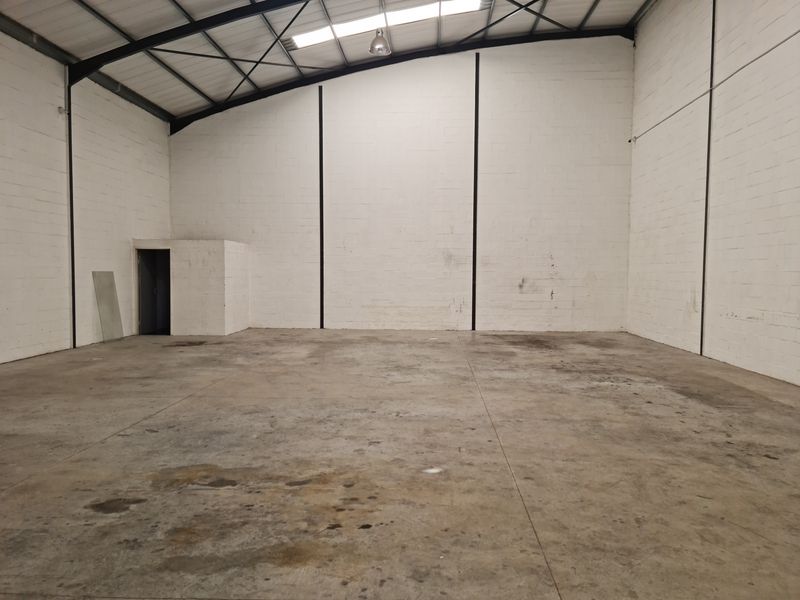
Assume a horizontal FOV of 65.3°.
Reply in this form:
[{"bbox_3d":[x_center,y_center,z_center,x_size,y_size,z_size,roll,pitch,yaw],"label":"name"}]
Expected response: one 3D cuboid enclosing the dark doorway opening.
[{"bbox_3d":[-5.776,-0.184,14.786,0.790,2.017,0.150,1,3,3],"label":"dark doorway opening"}]

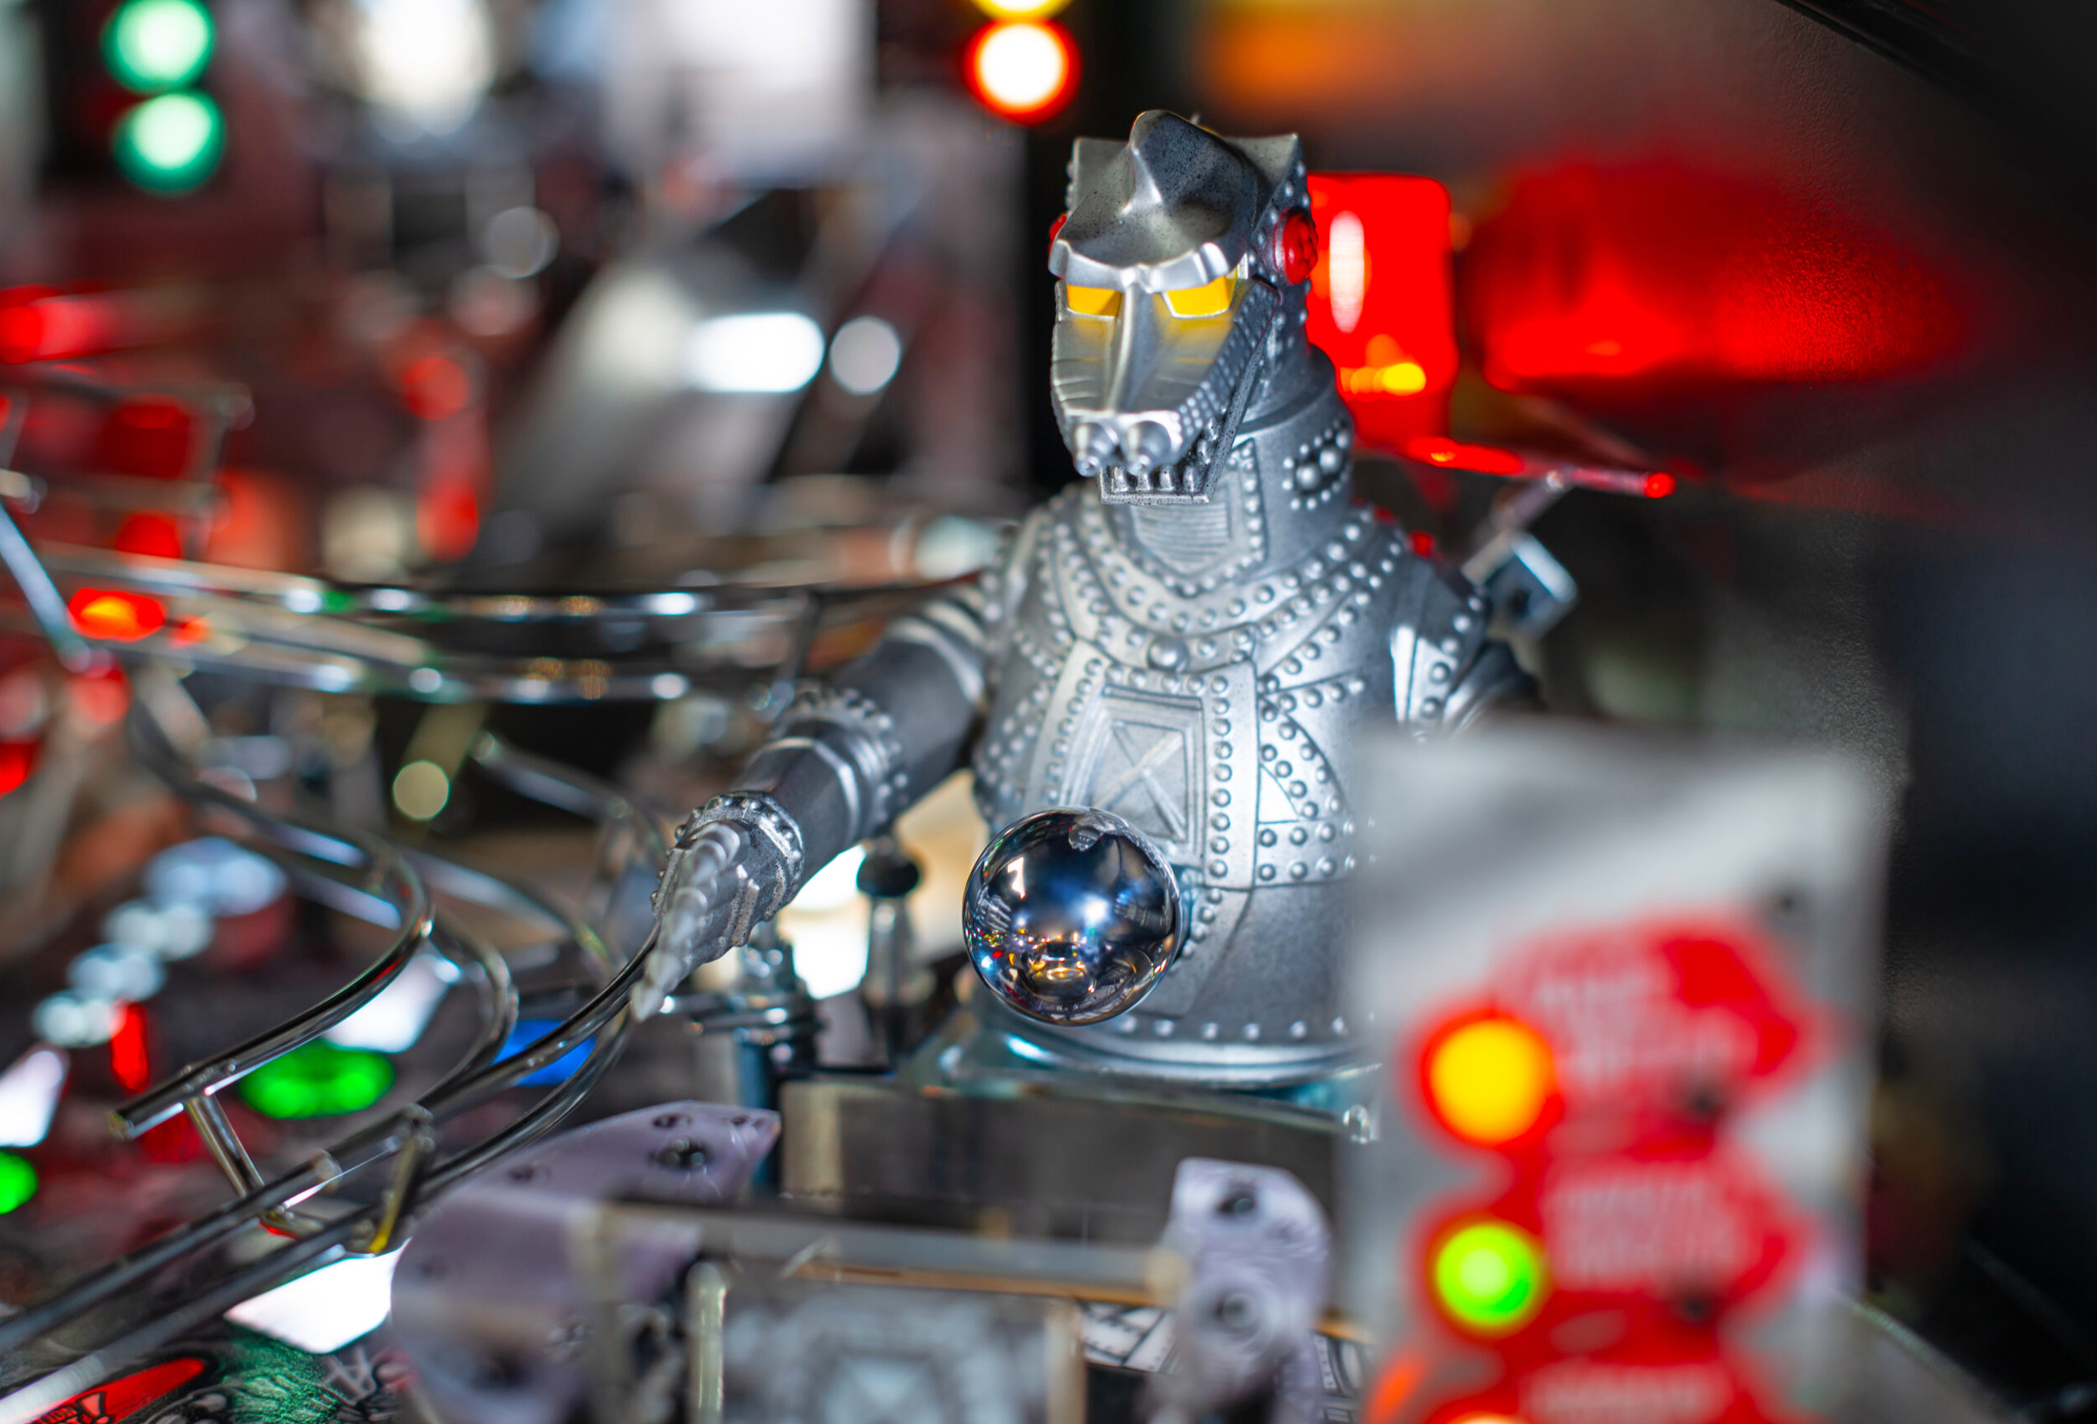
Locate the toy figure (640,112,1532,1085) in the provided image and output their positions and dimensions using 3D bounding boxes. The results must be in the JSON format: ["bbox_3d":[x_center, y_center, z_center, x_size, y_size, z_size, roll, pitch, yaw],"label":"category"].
[{"bbox_3d":[0.012,-0.015,0.377,0.088,0.123,0.108,5,12,25],"label":"toy figure"}]

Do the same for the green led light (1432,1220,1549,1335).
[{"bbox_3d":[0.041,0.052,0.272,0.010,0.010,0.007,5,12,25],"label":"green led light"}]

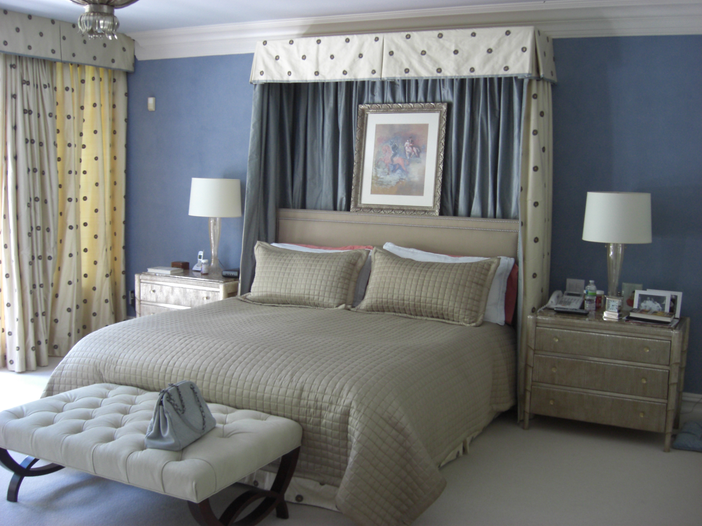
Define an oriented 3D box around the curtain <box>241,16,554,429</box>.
[{"bbox_3d":[0.283,-0.291,5.478,2.115,2.513,0.537,5,9,27],"label":"curtain"}]

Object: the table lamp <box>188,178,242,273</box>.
[{"bbox_3d":[-1.103,-0.297,6.280,0.419,0.786,0.419,1,8,0],"label":"table lamp"}]

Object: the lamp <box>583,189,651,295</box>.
[{"bbox_3d":[1.686,-0.060,4.905,0.419,0.786,0.419,5,9,27],"label":"lamp"}]

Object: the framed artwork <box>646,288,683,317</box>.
[{"bbox_3d":[1.983,0.260,4.908,0.219,0.166,0.021,5,-1,27],"label":"framed artwork"}]

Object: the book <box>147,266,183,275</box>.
[{"bbox_3d":[-1.534,0.062,6.402,0.237,0.028,0.177,5,9,25],"label":"book"}]

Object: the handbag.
[{"bbox_3d":[-0.748,0.656,3.425,0.158,0.243,0.353,3,8,14],"label":"handbag"}]

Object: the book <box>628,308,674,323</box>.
[{"bbox_3d":[1.845,0.321,4.716,0.248,0.026,0.139,7,10,38],"label":"book"}]

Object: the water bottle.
[{"bbox_3d":[1.575,0.214,5.058,0.069,0.199,0.069,5,9,27],"label":"water bottle"}]

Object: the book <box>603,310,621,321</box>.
[{"bbox_3d":[1.639,0.325,4.798,0.100,0.051,0.128,5,9,27],"label":"book"}]

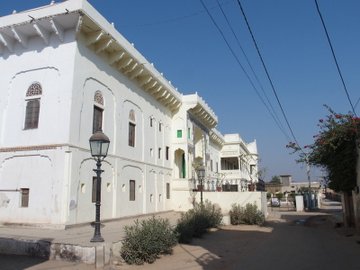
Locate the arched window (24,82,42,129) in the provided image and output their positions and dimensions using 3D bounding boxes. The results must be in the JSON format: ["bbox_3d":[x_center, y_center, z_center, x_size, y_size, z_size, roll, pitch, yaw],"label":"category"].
[{"bbox_3d":[-6.229,-1.236,12.458,0.840,2.120,0.200,-4,-12,18],"label":"arched window"}]

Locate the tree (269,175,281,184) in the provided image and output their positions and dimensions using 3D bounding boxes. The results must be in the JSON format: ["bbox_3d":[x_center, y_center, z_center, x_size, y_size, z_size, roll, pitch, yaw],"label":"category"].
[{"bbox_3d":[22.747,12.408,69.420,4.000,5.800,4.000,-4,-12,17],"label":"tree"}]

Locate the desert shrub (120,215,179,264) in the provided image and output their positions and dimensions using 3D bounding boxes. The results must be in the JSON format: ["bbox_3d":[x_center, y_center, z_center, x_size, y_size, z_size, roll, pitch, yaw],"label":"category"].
[{"bbox_3d":[-0.836,2.880,7.986,1.250,1.010,1.250,-4,-12,18],"label":"desert shrub"}]

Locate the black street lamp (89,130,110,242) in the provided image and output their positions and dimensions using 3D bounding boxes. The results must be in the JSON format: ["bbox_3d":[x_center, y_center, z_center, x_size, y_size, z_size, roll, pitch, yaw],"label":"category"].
[{"bbox_3d":[-2.116,1.309,7.729,0.570,2.870,0.570,-4,-12,18],"label":"black street lamp"}]

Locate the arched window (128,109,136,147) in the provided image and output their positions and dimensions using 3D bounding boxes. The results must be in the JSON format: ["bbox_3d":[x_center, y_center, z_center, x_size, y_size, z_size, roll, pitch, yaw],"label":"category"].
[{"bbox_3d":[-2.744,-0.373,16.520,0.200,2.120,0.780,-4,-12,18],"label":"arched window"}]

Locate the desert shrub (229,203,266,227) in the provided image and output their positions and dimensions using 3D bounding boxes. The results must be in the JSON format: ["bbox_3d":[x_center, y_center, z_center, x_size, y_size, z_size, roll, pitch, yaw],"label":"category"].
[{"bbox_3d":[3.683,4.430,16.126,1.760,1.100,1.300,-4,-12,18],"label":"desert shrub"}]

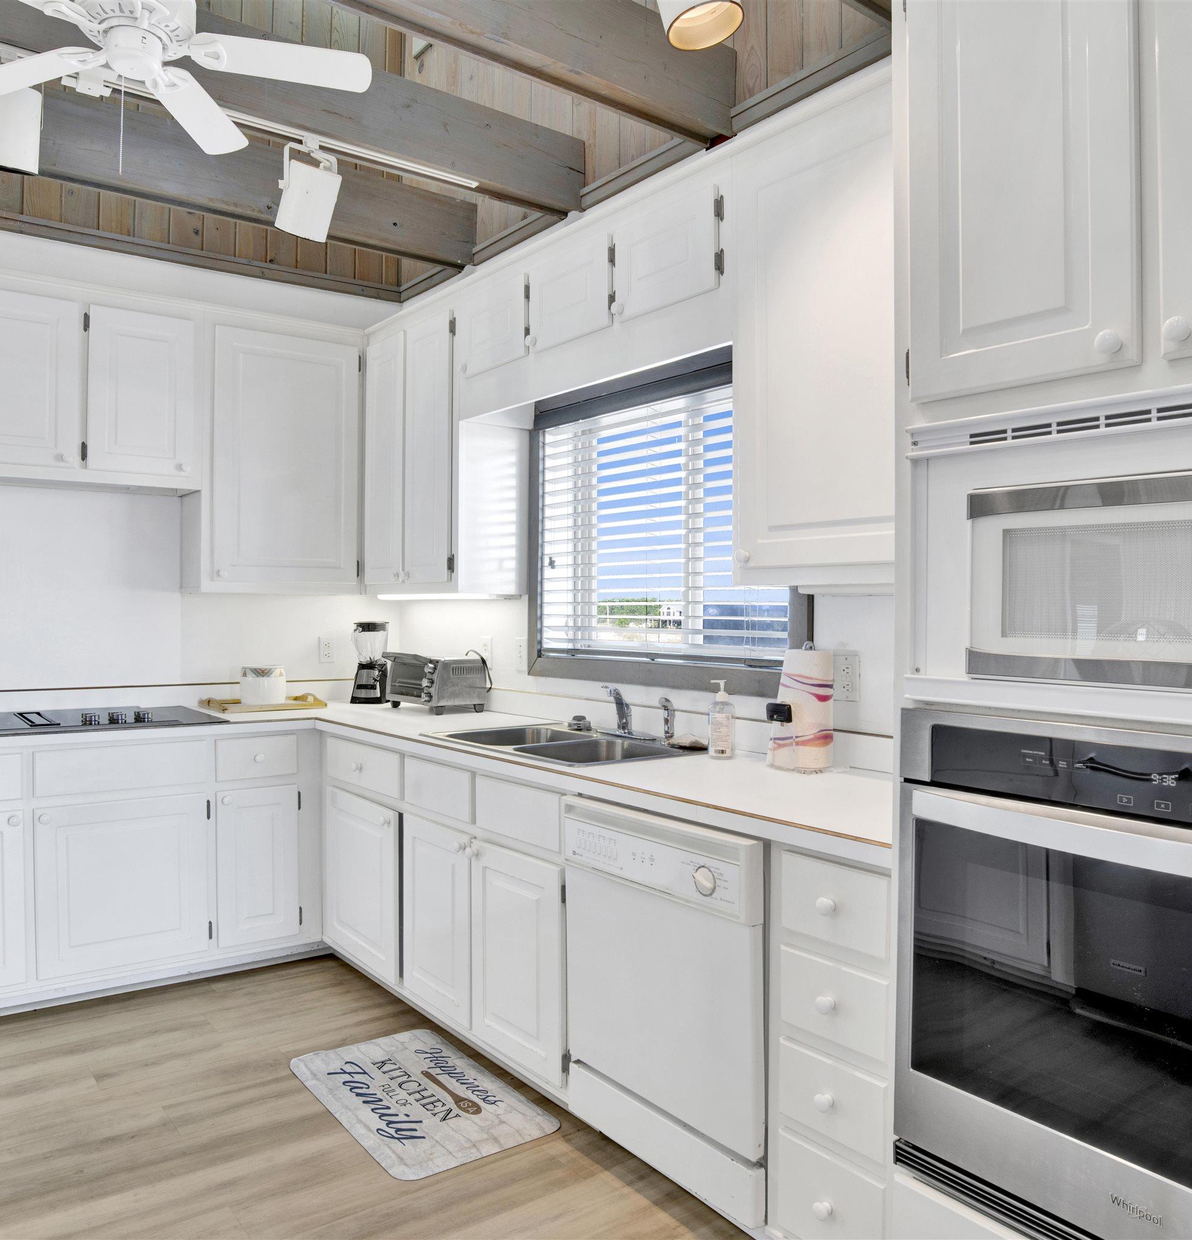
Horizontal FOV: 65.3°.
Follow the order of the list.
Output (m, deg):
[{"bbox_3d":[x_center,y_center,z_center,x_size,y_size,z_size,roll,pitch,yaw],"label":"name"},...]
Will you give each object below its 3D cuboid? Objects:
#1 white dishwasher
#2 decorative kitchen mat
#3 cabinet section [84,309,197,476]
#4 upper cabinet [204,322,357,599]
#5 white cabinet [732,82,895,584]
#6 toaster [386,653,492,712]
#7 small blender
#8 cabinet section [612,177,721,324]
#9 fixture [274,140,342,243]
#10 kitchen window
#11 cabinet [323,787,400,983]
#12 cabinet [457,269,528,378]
[{"bbox_3d":[0.353,0.858,2.320,0.610,0.825,0.650,0,0,-40],"label":"white dishwasher"},{"bbox_3d":[-0.473,1.256,2.477,0.440,0.012,0.710,0,0,-40],"label":"decorative kitchen mat"},{"bbox_3d":[-1.748,-0.832,3.538,0.351,0.589,0.297,0,0,-34],"label":"cabinet section"},{"bbox_3d":[-1.345,-0.646,3.927,0.630,1.060,0.320,0,0,-33],"label":"upper cabinet"},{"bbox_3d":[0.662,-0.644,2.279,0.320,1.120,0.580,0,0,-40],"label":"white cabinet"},{"bbox_3d":[-0.657,0.255,3.833,0.280,0.235,0.390,0,0,-40],"label":"toaster"},{"bbox_3d":[-0.987,0.191,4.112,0.165,0.355,0.180,0,0,-3],"label":"small blender"},{"bbox_3d":[0.295,-0.962,2.556,0.297,0.277,0.386,0,0,-39],"label":"cabinet section"},{"bbox_3d":[-0.850,-1.279,2.774,0.155,0.255,0.160,8,21,-33],"label":"fixture"},{"bbox_3d":[0.182,-0.289,3.090,0.110,1.020,1.300,0,0,-40],"label":"kitchen window"},{"bbox_3d":[-0.641,0.915,3.477,0.560,0.580,0.550,0,0,-40],"label":"cabinet"},{"bbox_3d":[-0.250,-1.021,3.355,0.310,0.290,0.430,0,0,-40],"label":"cabinet"}]

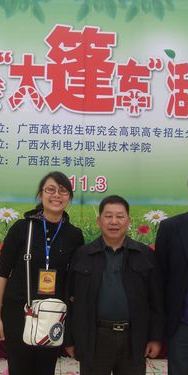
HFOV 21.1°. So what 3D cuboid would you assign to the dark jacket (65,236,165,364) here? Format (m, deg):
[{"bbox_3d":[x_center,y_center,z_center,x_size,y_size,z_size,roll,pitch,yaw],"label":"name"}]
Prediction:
[{"bbox_3d":[0.110,0.597,2.700,0.540,0.670,0.290,1,-2,-1],"label":"dark jacket"}]

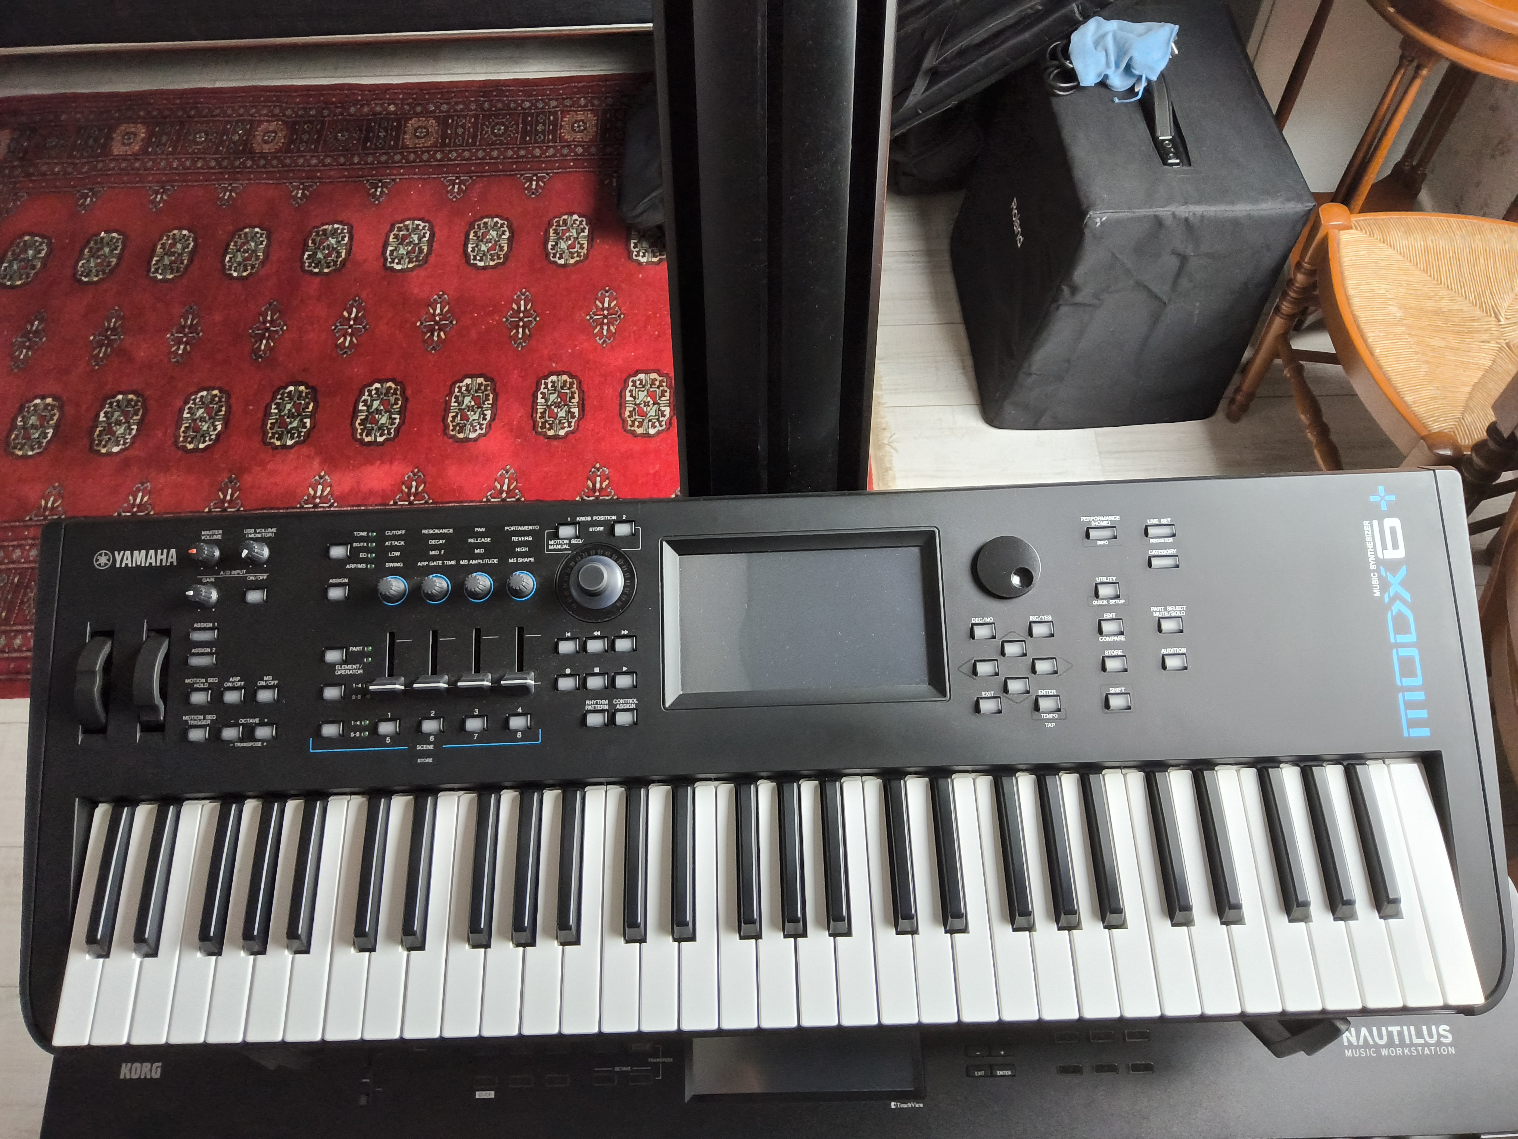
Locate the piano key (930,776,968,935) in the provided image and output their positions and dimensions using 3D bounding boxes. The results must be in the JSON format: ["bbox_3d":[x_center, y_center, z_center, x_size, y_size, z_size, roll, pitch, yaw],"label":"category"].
[{"bbox_3d":[0.118,0.175,0.673,0.013,0.013,0.091,-2,68,1],"label":"piano key"}]

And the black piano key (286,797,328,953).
[{"bbox_3d":[-0.281,0.189,0.679,0.013,0.013,0.094,-2,68,1],"label":"black piano key"}]

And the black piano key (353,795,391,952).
[{"bbox_3d":[-0.241,0.187,0.680,0.013,0.012,0.093,-2,68,1],"label":"black piano key"}]

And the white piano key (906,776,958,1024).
[{"bbox_3d":[0.104,0.202,0.678,0.023,0.019,0.144,-2,69,1],"label":"white piano key"}]

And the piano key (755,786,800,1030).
[{"bbox_3d":[0.010,0.206,0.678,0.023,0.019,0.144,-2,68,1],"label":"piano key"}]

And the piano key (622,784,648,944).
[{"bbox_3d":[-0.076,0.181,0.676,0.013,0.011,0.094,-2,69,1],"label":"piano key"}]

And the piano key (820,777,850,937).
[{"bbox_3d":[0.047,0.176,0.673,0.013,0.013,0.093,-2,68,1],"label":"piano key"}]

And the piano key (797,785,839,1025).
[{"bbox_3d":[0.034,0.205,0.678,0.023,0.019,0.144,-2,68,1],"label":"piano key"}]

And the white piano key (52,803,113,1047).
[{"bbox_3d":[-0.412,0.221,0.687,0.022,0.020,0.146,-2,68,1],"label":"white piano key"}]

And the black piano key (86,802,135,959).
[{"bbox_3d":[-0.405,0.193,0.682,0.013,0.011,0.094,-2,69,1],"label":"black piano key"}]

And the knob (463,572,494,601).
[{"bbox_3d":[-0.178,0.010,0.690,0.018,0.015,0.018,-2,79,1],"label":"knob"}]

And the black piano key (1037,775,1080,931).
[{"bbox_3d":[0.184,0.171,0.670,0.013,0.013,0.093,-2,68,1],"label":"black piano key"}]

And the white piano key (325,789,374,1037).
[{"bbox_3d":[-0.248,0.215,0.684,0.022,0.018,0.142,-2,68,1],"label":"white piano key"}]

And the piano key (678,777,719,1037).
[{"bbox_3d":[-0.037,0.207,0.679,0.023,0.019,0.144,-2,68,1],"label":"piano key"}]

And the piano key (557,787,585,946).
[{"bbox_3d":[-0.117,0.182,0.677,0.013,0.011,0.094,-2,69,1],"label":"piano key"}]

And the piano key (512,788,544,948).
[{"bbox_3d":[-0.144,0.184,0.678,0.013,0.013,0.091,-2,68,1],"label":"piano key"}]

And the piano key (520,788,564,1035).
[{"bbox_3d":[-0.131,0.211,0.682,0.023,0.019,0.144,-2,69,1],"label":"piano key"}]

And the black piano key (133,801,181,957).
[{"bbox_3d":[-0.375,0.192,0.682,0.013,0.012,0.093,-2,68,1],"label":"black piano key"}]

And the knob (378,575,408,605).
[{"bbox_3d":[-0.238,0.012,0.708,0.017,0.015,0.017,-2,78,1],"label":"knob"}]

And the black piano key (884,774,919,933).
[{"bbox_3d":[0.088,0.176,0.674,0.013,0.013,0.091,-2,68,1],"label":"black piano key"}]

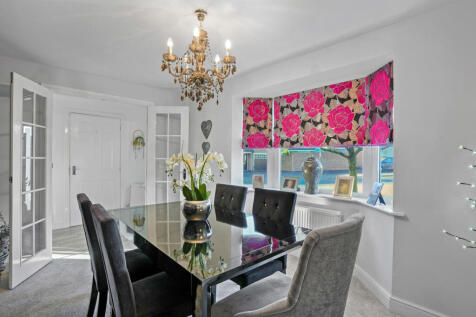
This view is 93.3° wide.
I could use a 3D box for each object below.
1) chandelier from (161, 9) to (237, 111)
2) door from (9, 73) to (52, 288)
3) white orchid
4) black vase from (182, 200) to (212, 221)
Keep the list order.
[{"bbox_3d":[-0.285,-0.752,1.720,0.560,0.775,0.550,0,0,0],"label":"chandelier"},{"bbox_3d":[-2.155,0.215,2.365,0.045,1.990,0.585,0,0,-9],"label":"door"},{"bbox_3d":[-0.320,0.130,1.735,0.480,0.385,0.330,0,0,0],"label":"white orchid"},{"bbox_3d":[-0.316,0.397,1.745,0.225,0.140,0.225,0,0,0],"label":"black vase"}]

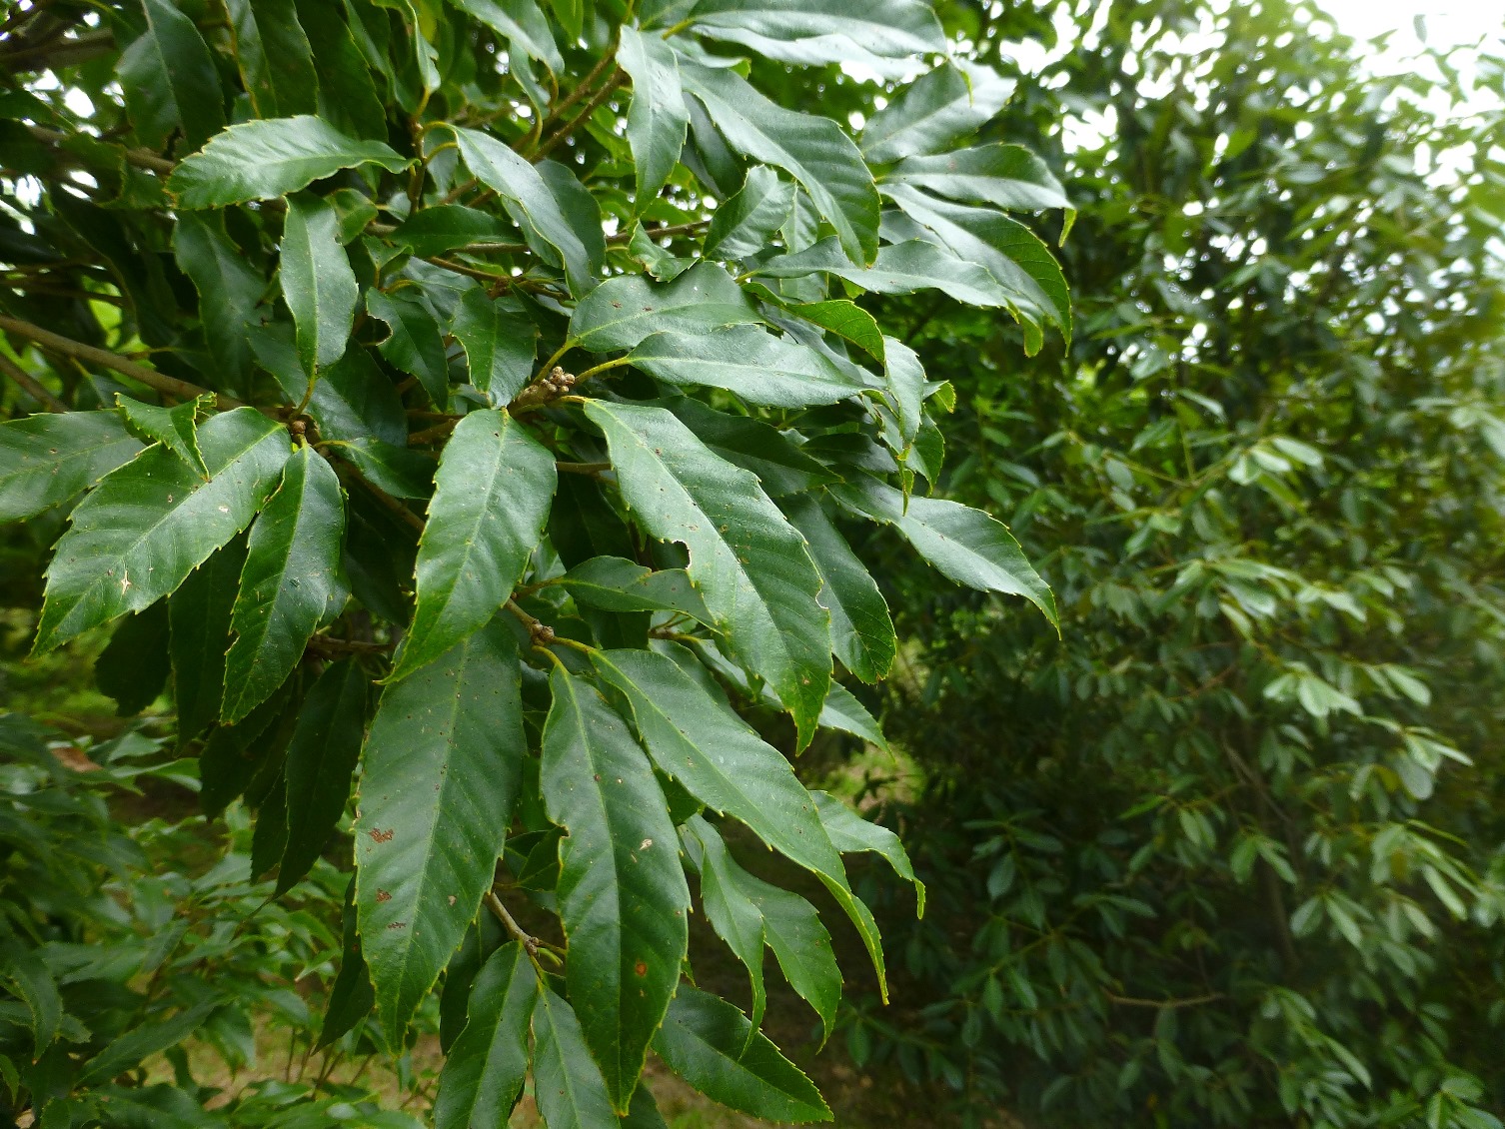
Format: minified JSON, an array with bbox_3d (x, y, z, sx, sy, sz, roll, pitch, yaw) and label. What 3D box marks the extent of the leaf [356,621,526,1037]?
[{"bbox_3d":[-0.100,0.080,0.336,0.050,0.137,0.014,5,-13,1],"label":"leaf"}]

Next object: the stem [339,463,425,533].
[{"bbox_3d":[-0.167,-0.030,0.470,0.059,0.007,0.007,38,0,20],"label":"stem"}]

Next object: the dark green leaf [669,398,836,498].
[{"bbox_3d":[-0.005,-0.050,0.420,0.092,0.013,0.035,24,40,20],"label":"dark green leaf"}]

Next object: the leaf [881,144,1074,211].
[{"bbox_3d":[0.102,-0.178,0.486,0.093,0.015,0.032,21,36,31],"label":"leaf"}]

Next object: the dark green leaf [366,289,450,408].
[{"bbox_3d":[-0.155,-0.098,0.470,0.028,0.075,0.012,-25,-23,-25],"label":"dark green leaf"}]

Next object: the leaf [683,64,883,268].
[{"bbox_3d":[0.011,-0.180,0.465,0.042,0.120,0.025,-37,-11,-25],"label":"leaf"}]

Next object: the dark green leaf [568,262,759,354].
[{"bbox_3d":[-0.034,-0.106,0.435,0.086,0.018,0.040,-12,47,-20],"label":"dark green leaf"}]

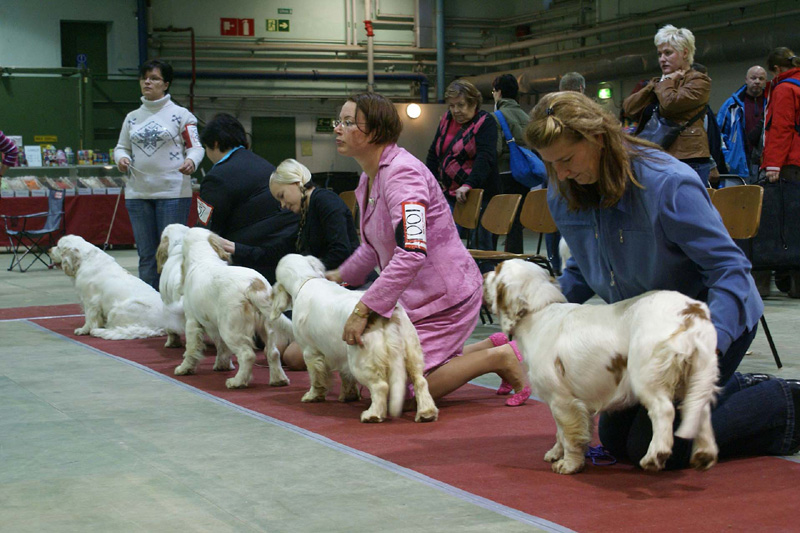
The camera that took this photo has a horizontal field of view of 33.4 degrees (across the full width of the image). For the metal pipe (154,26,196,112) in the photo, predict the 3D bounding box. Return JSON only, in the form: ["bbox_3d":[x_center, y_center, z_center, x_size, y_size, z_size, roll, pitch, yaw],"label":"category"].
[{"bbox_3d":[-3.697,-3.244,22.038,0.650,1.355,0.090,-2,3,-18],"label":"metal pipe"}]

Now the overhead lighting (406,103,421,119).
[{"bbox_3d":[0.241,-2.666,22.930,0.250,0.250,0.140,-3,4,-27],"label":"overhead lighting"}]

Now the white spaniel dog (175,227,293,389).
[{"bbox_3d":[-0.751,0.167,5.682,0.320,0.620,0.884,-3,3,-31],"label":"white spaniel dog"}]

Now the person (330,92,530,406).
[{"bbox_3d":[0.105,-0.071,4.976,0.760,1.170,0.540,-2,4,-15],"label":"person"}]

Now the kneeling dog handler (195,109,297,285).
[{"bbox_3d":[-0.743,-0.182,6.849,0.550,1.200,0.750,-4,4,-45],"label":"kneeling dog handler"}]

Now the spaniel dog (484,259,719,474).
[{"bbox_3d":[0.567,0.278,3.556,0.310,0.560,0.750,-3,3,-33],"label":"spaniel dog"}]

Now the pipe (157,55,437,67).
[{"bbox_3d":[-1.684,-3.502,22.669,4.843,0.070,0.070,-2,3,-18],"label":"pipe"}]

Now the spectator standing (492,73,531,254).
[{"bbox_3d":[0.930,-0.632,10.282,0.380,1.700,0.490,1,4,37],"label":"spectator standing"}]

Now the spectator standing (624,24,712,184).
[{"bbox_3d":[1.532,-0.524,7.497,0.510,1.680,0.380,1,4,38],"label":"spectator standing"}]

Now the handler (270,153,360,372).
[{"bbox_3d":[-0.430,-0.017,6.056,0.680,0.940,0.500,-2,3,-18],"label":"handler"}]

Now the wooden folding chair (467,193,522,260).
[{"bbox_3d":[0.448,-0.036,7.458,0.500,0.780,0.420,-3,4,-27],"label":"wooden folding chair"}]

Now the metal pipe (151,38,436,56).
[{"bbox_3d":[-1.646,-3.696,22.419,5.231,0.100,0.100,-3,4,-27],"label":"metal pipe"}]

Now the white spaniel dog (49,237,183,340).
[{"bbox_3d":[-1.638,0.111,7.594,0.720,0.570,0.400,0,3,12],"label":"white spaniel dog"}]

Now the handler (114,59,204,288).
[{"bbox_3d":[-1.548,-0.484,8.535,0.540,1.660,0.380,-1,3,7],"label":"handler"}]

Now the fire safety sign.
[{"bbox_3d":[-2.691,-3.971,22.130,0.600,0.300,0.020,-3,4,-27],"label":"fire safety sign"}]

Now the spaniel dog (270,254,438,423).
[{"bbox_3d":[-0.188,0.245,4.920,0.310,0.560,0.900,-3,4,-27],"label":"spaniel dog"}]

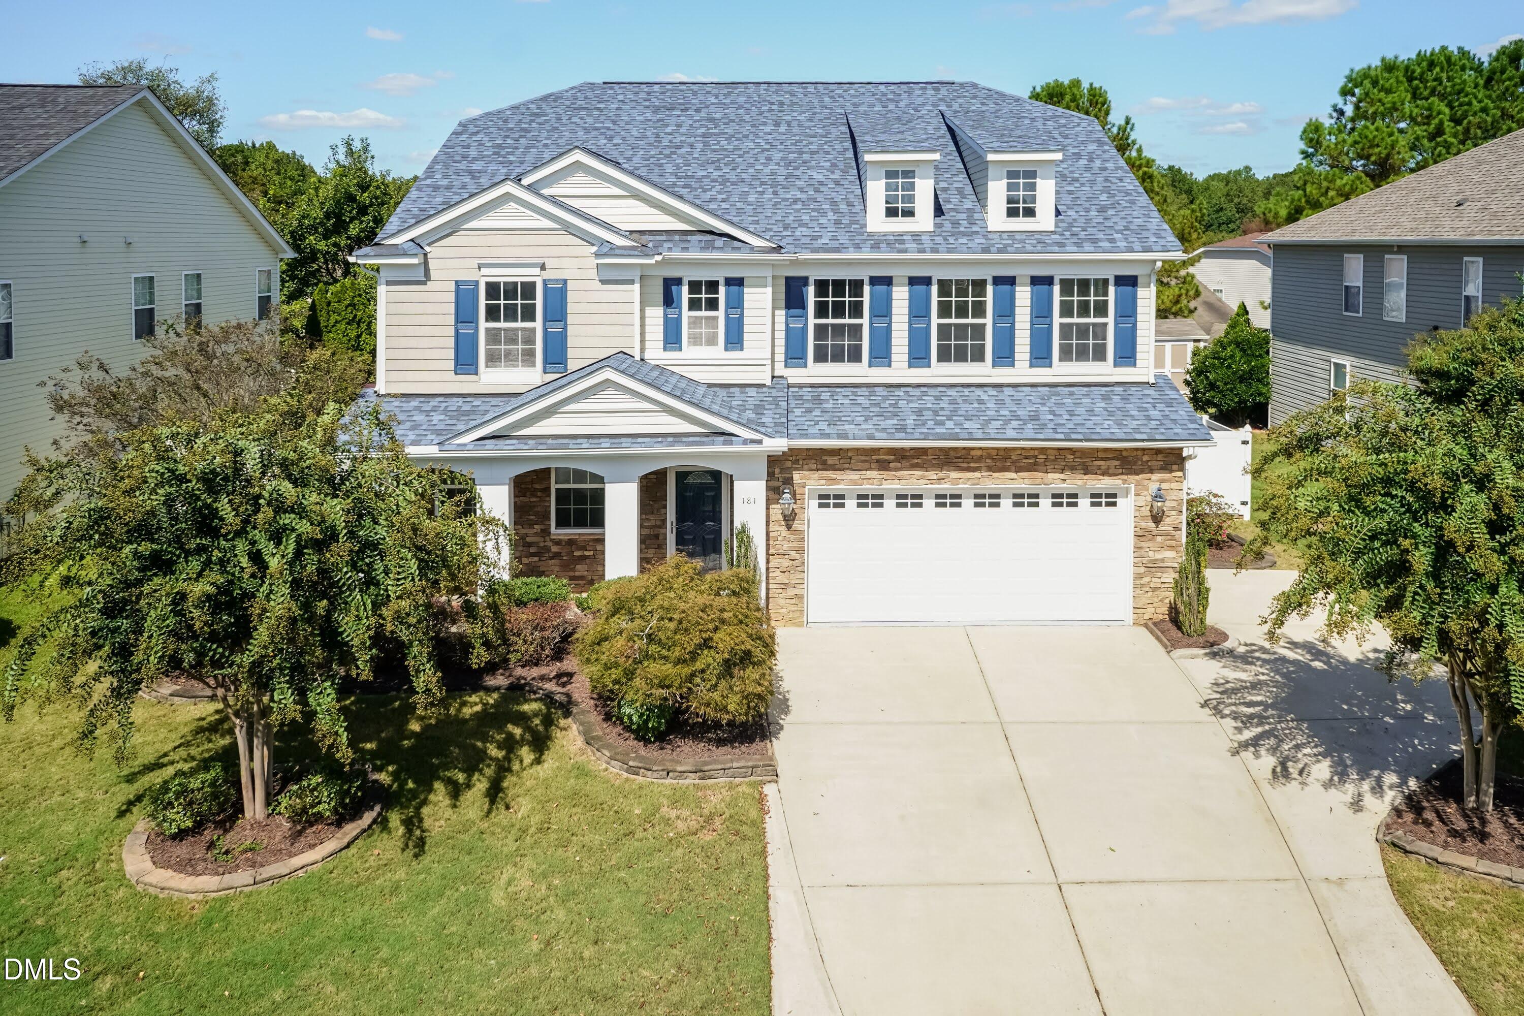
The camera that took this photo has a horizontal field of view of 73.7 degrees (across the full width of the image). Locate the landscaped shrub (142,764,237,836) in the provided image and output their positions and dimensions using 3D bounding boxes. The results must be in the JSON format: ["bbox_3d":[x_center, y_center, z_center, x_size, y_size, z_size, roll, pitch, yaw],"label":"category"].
[{"bbox_3d":[-6.100,3.100,10.800,1.000,0.750,0.920,0,8,0],"label":"landscaped shrub"}]

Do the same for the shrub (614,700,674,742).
[{"bbox_3d":[-1.460,2.600,12.400,0.740,0.520,0.650,0,8,0],"label":"shrub"}]

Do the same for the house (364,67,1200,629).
[{"bbox_3d":[0.100,-4.000,20.600,13.200,9.700,11.800,0,8,0],"label":"house"}]

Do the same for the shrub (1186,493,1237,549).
[{"bbox_3d":[8.200,0.220,18.700,1.150,1.050,1.100,0,8,0],"label":"shrub"}]

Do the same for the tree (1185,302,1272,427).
[{"bbox_3d":[14.600,-4.450,31.500,3.000,3.900,3.000,0,8,0],"label":"tree"}]

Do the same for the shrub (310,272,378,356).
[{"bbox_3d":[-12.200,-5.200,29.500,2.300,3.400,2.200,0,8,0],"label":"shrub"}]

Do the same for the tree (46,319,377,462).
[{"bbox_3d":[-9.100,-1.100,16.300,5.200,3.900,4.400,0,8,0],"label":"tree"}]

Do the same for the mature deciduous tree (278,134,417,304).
[{"bbox_3d":[-13.900,-8.700,35.000,6.000,8.300,5.800,0,8,0],"label":"mature deciduous tree"}]

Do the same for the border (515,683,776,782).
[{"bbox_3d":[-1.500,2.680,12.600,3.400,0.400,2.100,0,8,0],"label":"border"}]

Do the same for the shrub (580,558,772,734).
[{"bbox_3d":[-1.150,1.630,13.300,2.600,1.950,2.400,0,8,0],"label":"shrub"}]

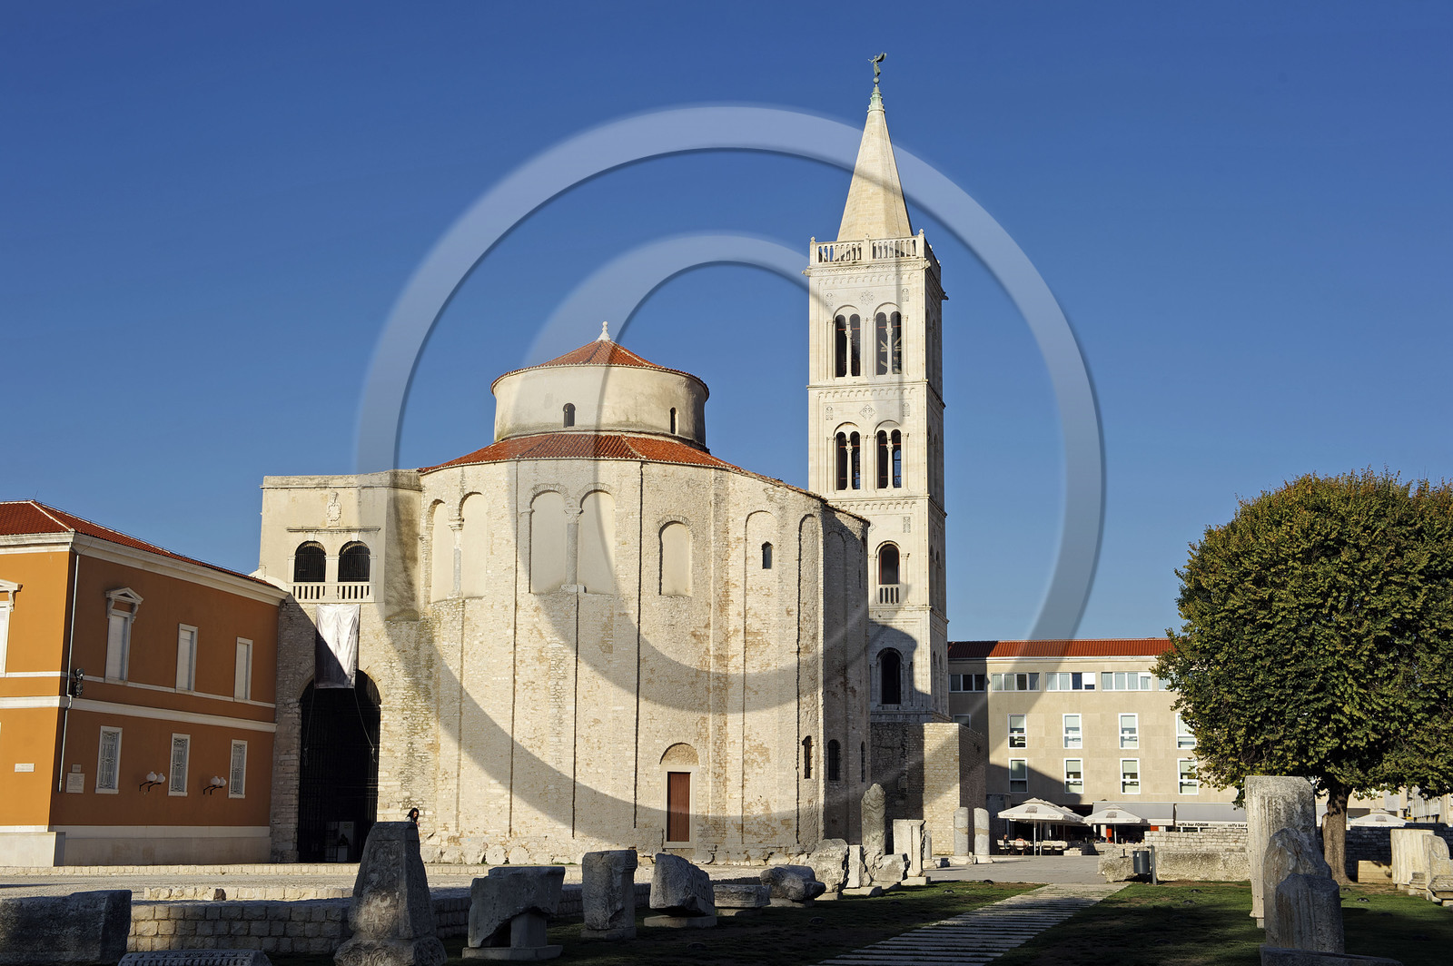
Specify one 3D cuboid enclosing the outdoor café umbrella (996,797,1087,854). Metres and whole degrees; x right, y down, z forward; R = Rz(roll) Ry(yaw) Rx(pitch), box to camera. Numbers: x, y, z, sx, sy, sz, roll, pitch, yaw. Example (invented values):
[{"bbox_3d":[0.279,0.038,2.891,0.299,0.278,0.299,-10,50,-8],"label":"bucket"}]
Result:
[{"bbox_3d":[18.421,20.422,115.000,3.950,3.355,3.950,-2,-10,13],"label":"outdoor café umbrella"}]

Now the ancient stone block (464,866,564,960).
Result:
[{"bbox_3d":[-2.926,5.918,26.700,1.097,1.203,0.877,-2,-11,15],"label":"ancient stone block"}]

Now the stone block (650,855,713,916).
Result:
[{"bbox_3d":[-0.680,6.021,29.000,0.600,0.900,1.000,-4,-11,25],"label":"stone block"}]

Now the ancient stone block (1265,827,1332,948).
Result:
[{"bbox_3d":[7.701,5.440,26.100,0.870,1.630,0.680,-2,-11,16],"label":"ancient stone block"}]

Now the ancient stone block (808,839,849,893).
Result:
[{"bbox_3d":[1.990,7.434,37.500,0.700,1.030,0.550,-2,-11,14],"label":"ancient stone block"}]

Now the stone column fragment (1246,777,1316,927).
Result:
[{"bbox_3d":[8.848,5.865,30.900,1.000,2.330,0.750,-2,-11,16],"label":"stone column fragment"}]

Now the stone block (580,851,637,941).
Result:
[{"bbox_3d":[-1.828,6.416,30.200,0.690,1.357,0.655,-2,-11,15],"label":"stone block"}]

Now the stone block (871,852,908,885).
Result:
[{"bbox_3d":[3.708,8.738,43.900,0.680,0.717,0.500,-3,-11,18],"label":"stone block"}]

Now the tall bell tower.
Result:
[{"bbox_3d":[10.587,-5.325,134.614,8.200,49.100,7.900,-2,-11,15],"label":"tall bell tower"}]

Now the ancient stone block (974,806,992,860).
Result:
[{"bbox_3d":[10.861,14.981,82.300,0.713,2.313,0.677,-2,-10,13],"label":"ancient stone block"}]

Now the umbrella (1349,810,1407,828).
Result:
[{"bbox_3d":[43.880,23.547,130.000,3.750,3.160,3.750,-2,-10,13],"label":"umbrella"}]

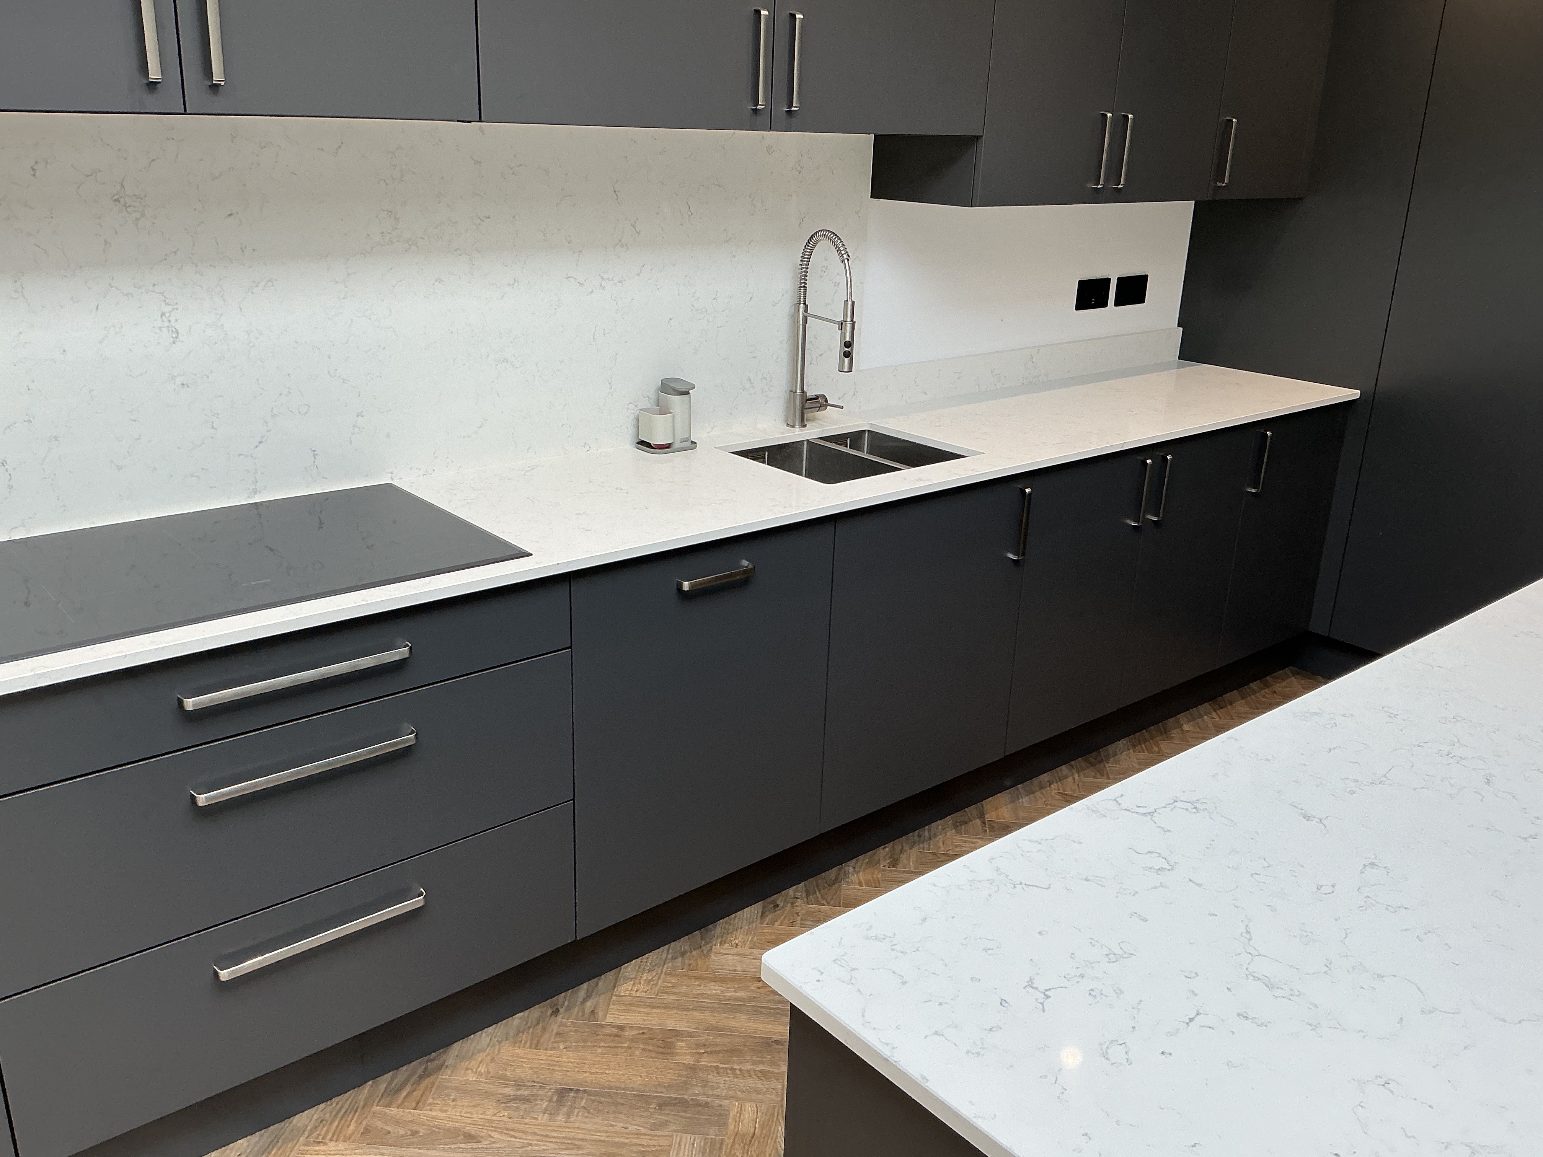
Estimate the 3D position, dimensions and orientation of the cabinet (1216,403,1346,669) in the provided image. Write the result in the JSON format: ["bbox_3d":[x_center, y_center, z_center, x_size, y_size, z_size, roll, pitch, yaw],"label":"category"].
[{"bbox_3d":[1.306,-0.213,3.812,0.510,0.720,0.600,-14,25,-37],"label":"cabinet"}]

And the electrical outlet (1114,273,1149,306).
[{"bbox_3d":[1.108,-0.880,3.820,0.148,0.086,0.011,-14,25,-37],"label":"electrical outlet"}]

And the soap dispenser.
[{"bbox_3d":[-0.228,-0.363,2.752,0.130,0.152,0.093,-14,25,-37],"label":"soap dispenser"}]

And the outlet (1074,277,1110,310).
[{"bbox_3d":[0.962,-0.843,3.705,0.148,0.086,0.011,-14,25,-37],"label":"outlet"}]

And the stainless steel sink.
[{"bbox_3d":[0.173,-0.179,2.818,0.500,0.190,0.400,-14,25,-37],"label":"stainless steel sink"}]

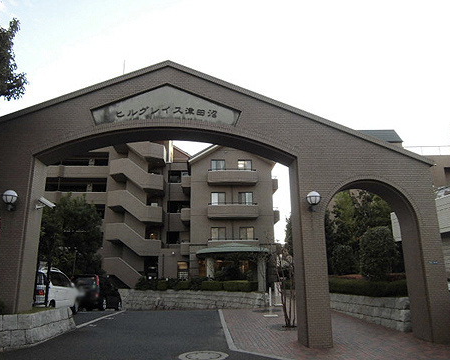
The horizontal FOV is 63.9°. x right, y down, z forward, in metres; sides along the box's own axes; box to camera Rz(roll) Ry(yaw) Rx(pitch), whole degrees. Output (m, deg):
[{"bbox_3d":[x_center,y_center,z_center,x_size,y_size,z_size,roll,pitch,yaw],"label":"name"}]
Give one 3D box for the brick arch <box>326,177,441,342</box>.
[{"bbox_3d":[3.375,1.833,8.567,2.380,3.760,0.800,0,-13,-2],"label":"brick arch"}]

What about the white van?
[{"bbox_3d":[-6.430,4.269,13.629,1.660,1.780,4.200,-1,-13,3],"label":"white van"}]

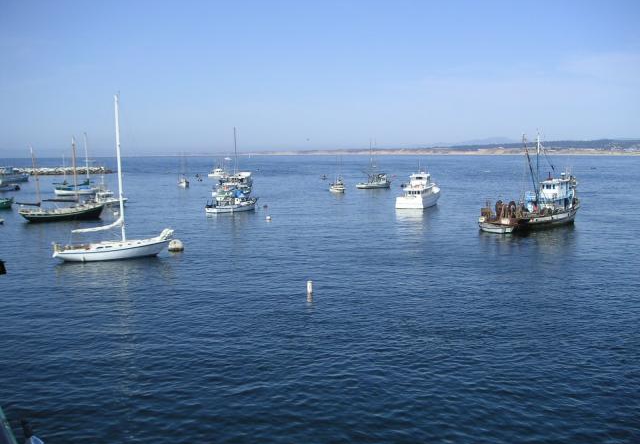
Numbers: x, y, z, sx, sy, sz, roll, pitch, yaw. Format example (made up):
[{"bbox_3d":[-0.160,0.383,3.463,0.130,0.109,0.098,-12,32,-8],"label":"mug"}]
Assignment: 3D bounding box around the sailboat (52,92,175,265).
[{"bbox_3d":[-17.821,-3.727,60.006,9.800,14.000,2.900,-2,6,-21],"label":"sailboat"}]

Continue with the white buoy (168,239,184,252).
[{"bbox_3d":[-13.188,2.221,64.903,1.380,1.300,1.380,0,5,0],"label":"white buoy"}]

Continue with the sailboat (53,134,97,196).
[{"bbox_3d":[-56.073,-12.979,160.449,9.700,13.900,2.900,-2,6,-21],"label":"sailboat"}]

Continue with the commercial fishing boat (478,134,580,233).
[{"bbox_3d":[26.373,-4.897,84.130,17.800,11.200,5.000,-5,7,-40],"label":"commercial fishing boat"}]

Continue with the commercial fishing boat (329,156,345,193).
[{"bbox_3d":[4.041,-10.831,160.717,2.600,8.300,7.800,-2,6,-19],"label":"commercial fishing boat"}]

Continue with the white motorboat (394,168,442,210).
[{"bbox_3d":[17.469,-5.739,118.611,4.500,6.200,14.800,3,6,28],"label":"white motorboat"}]

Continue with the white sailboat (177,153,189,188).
[{"bbox_3d":[-35.473,-13.195,182.559,2.700,9.500,8.300,-2,6,-18],"label":"white sailboat"}]

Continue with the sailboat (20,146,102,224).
[{"bbox_3d":[-35.432,-5.610,96.677,11.200,11.100,3.200,-3,6,-26],"label":"sailboat"}]

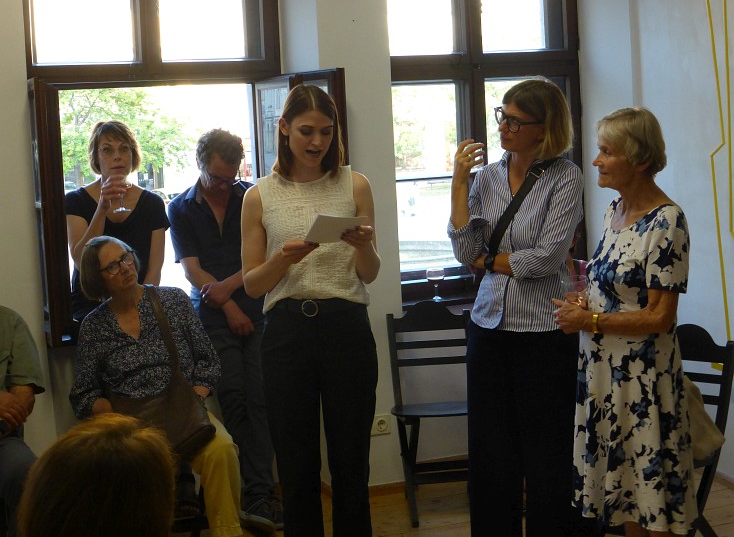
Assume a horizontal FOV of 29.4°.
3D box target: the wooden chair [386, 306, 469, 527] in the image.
[{"bbox_3d":[0.310,0.569,5.737,0.380,0.850,0.490,-3,3,-6],"label":"wooden chair"}]

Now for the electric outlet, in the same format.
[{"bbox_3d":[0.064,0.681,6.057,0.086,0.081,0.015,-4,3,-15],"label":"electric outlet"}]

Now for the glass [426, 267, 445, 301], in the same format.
[{"bbox_3d":[0.322,0.074,6.488,0.080,0.151,0.080,-4,3,-10],"label":"glass"}]

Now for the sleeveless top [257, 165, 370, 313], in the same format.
[{"bbox_3d":[-0.159,-0.089,4.150,0.330,0.430,0.235,-3,3,-4],"label":"sleeveless top"}]

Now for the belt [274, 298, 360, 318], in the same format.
[{"bbox_3d":[-0.146,0.114,4.140,0.290,0.045,0.210,-3,3,-4],"label":"belt"}]

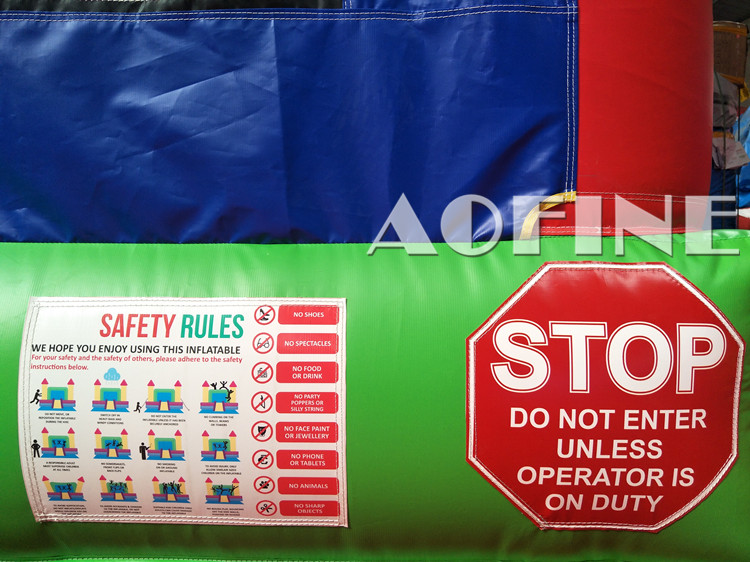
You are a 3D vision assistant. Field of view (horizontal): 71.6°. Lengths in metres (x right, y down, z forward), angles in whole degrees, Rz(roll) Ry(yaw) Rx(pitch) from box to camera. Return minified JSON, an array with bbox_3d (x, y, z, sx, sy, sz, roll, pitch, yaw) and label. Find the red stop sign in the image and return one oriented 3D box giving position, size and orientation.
[{"bbox_3d":[0.322,0.163,0.727,0.387,0.378,0.040,0,3,0],"label":"red stop sign"}]

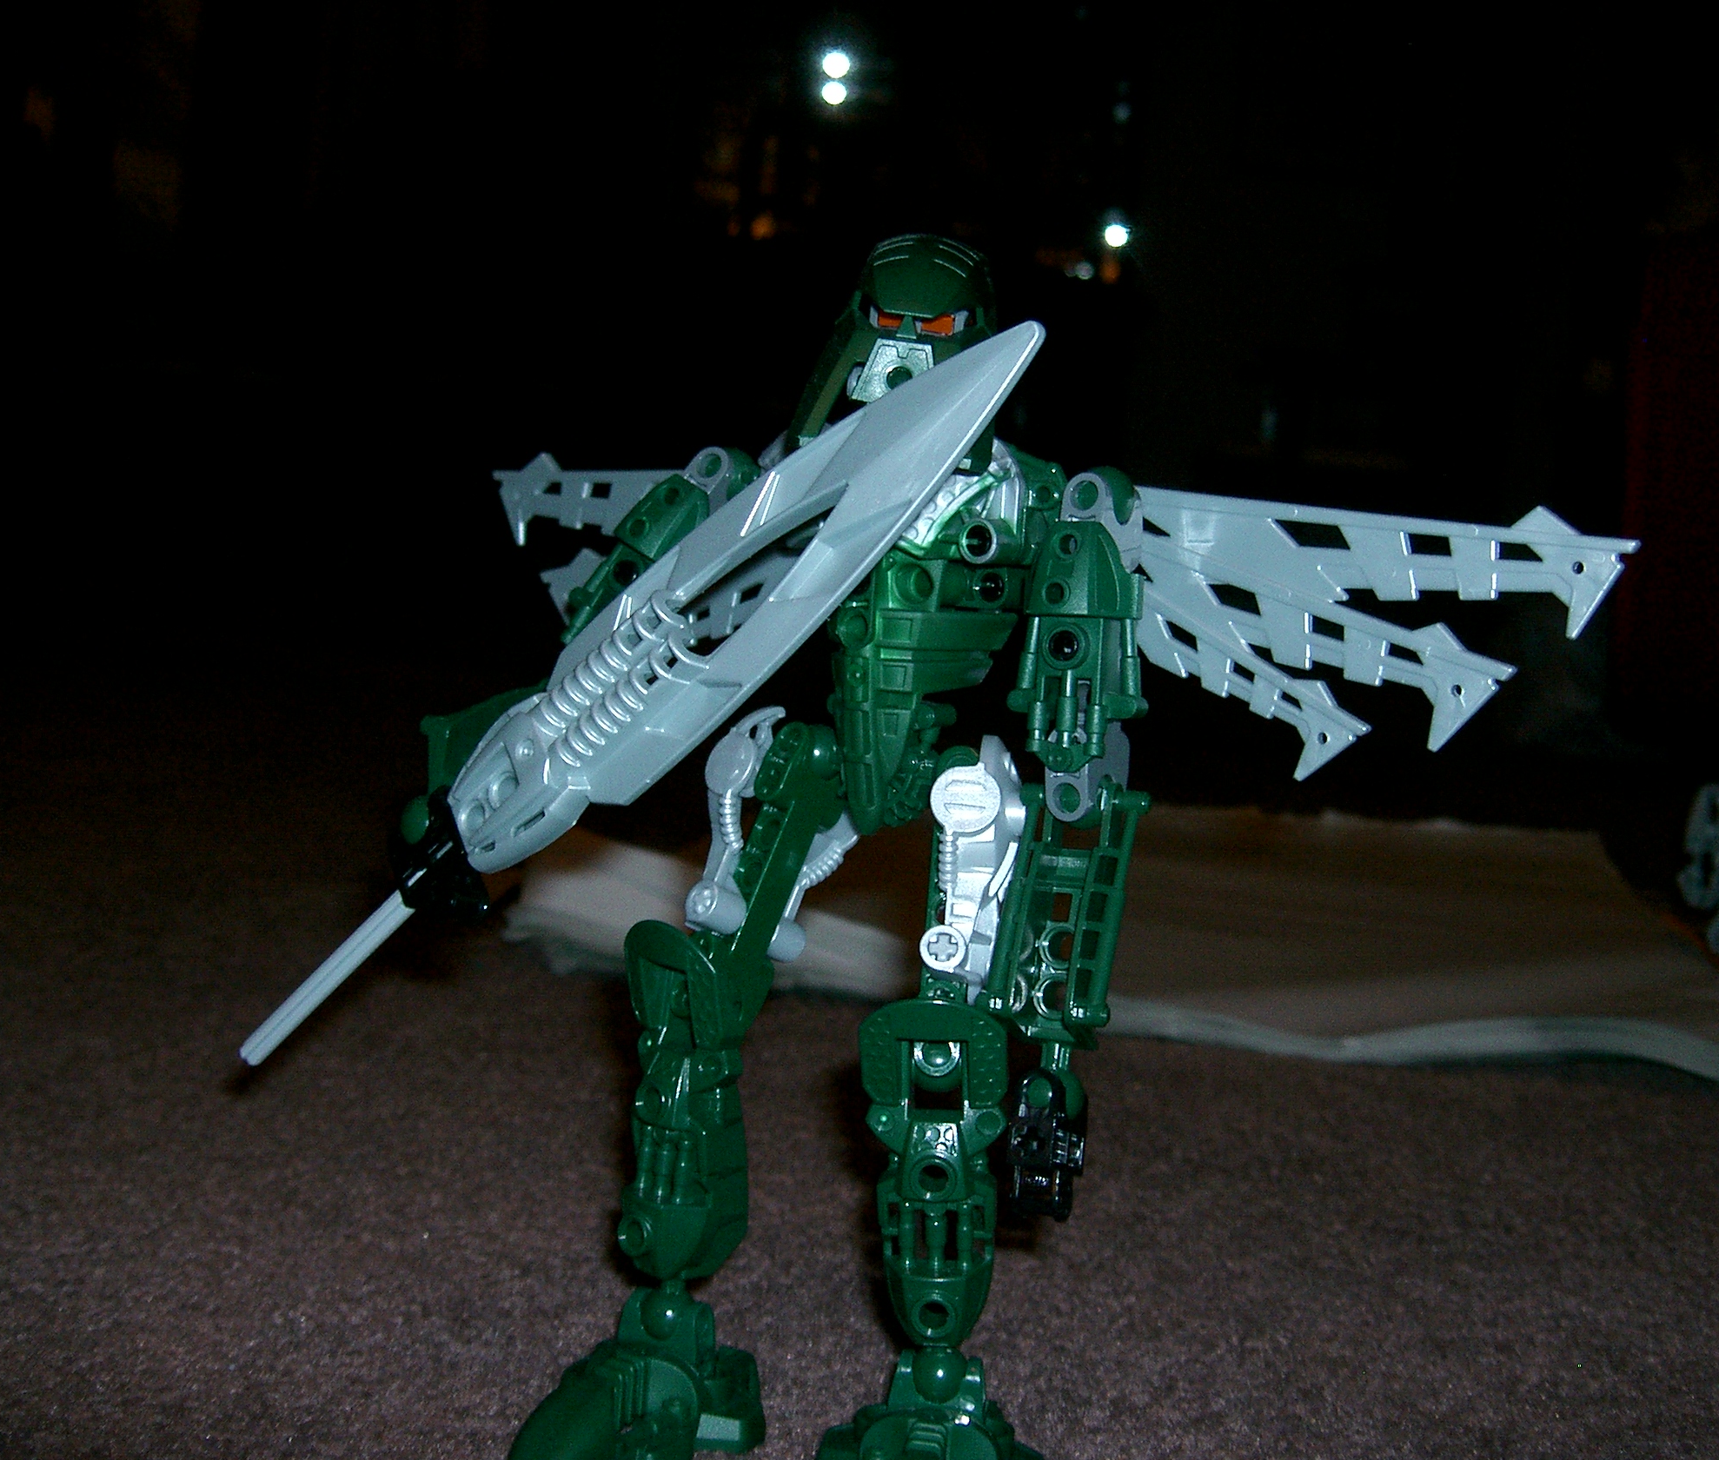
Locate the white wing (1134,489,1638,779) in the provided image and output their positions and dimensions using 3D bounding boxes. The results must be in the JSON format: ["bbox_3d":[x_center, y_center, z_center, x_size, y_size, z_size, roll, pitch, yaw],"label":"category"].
[{"bbox_3d":[0.078,-0.018,0.388,0.107,0.053,0.019,11,8,30],"label":"white wing"}]

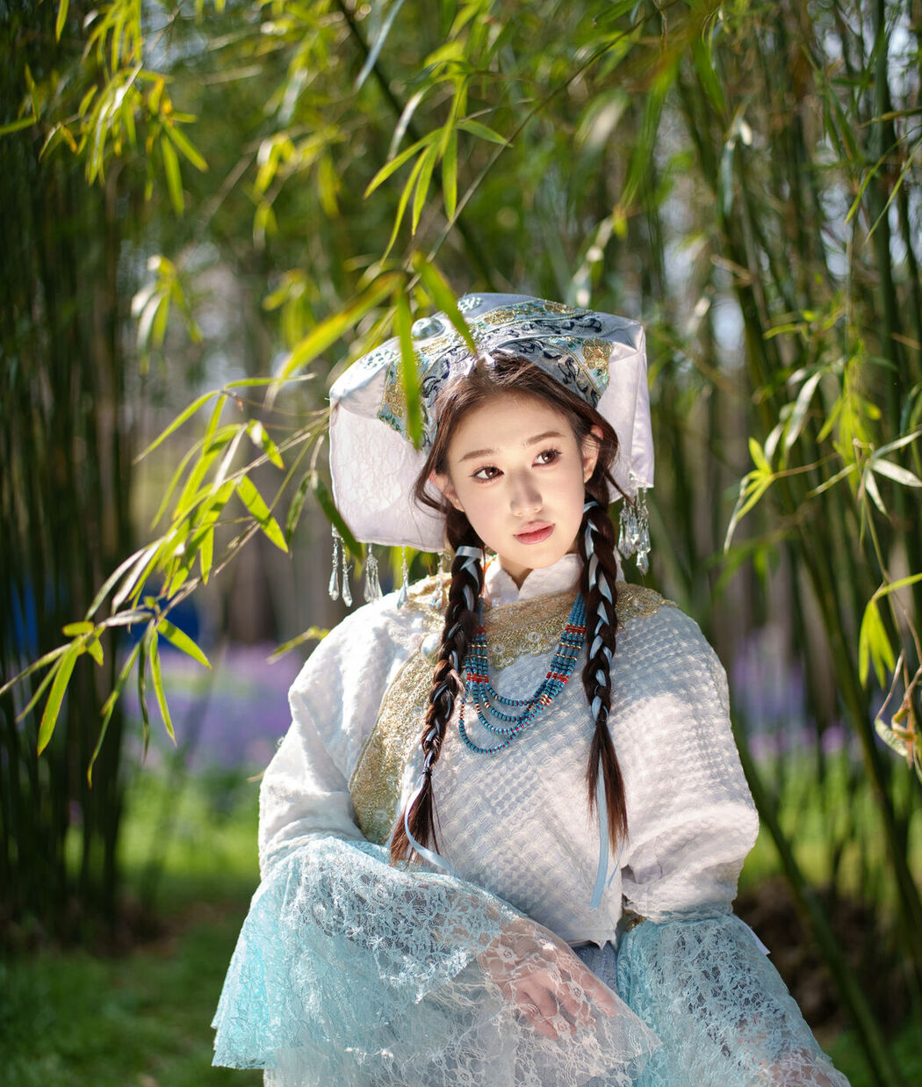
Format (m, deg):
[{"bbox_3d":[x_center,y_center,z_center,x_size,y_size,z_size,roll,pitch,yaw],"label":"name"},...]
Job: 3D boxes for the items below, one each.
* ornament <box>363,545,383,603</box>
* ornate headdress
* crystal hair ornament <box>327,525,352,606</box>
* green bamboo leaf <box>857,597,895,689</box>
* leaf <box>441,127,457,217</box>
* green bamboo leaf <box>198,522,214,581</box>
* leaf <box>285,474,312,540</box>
[{"bbox_3d":[-0.089,0.031,1.950,0.021,0.058,0.016,0,-1,0],"label":"ornament"},{"bbox_3d":[0.031,-0.116,1.950,0.320,0.250,0.240,-10,2,-7],"label":"ornate headdress"},{"bbox_3d":[-0.123,0.022,1.940,0.025,0.083,0.020,0,-1,0],"label":"crystal hair ornament"},{"bbox_3d":[0.450,0.107,2.080,0.040,0.095,0.025,0,-1,0],"label":"green bamboo leaf"},{"bbox_3d":[-0.011,-0.377,1.950,0.017,0.094,0.015,0,-1,0],"label":"leaf"},{"bbox_3d":[-0.249,0.008,1.880,0.014,0.059,0.012,6,0,0],"label":"green bamboo leaf"},{"bbox_3d":[-0.160,-0.036,1.900,0.013,0.070,0.014,18,0,0],"label":"leaf"}]

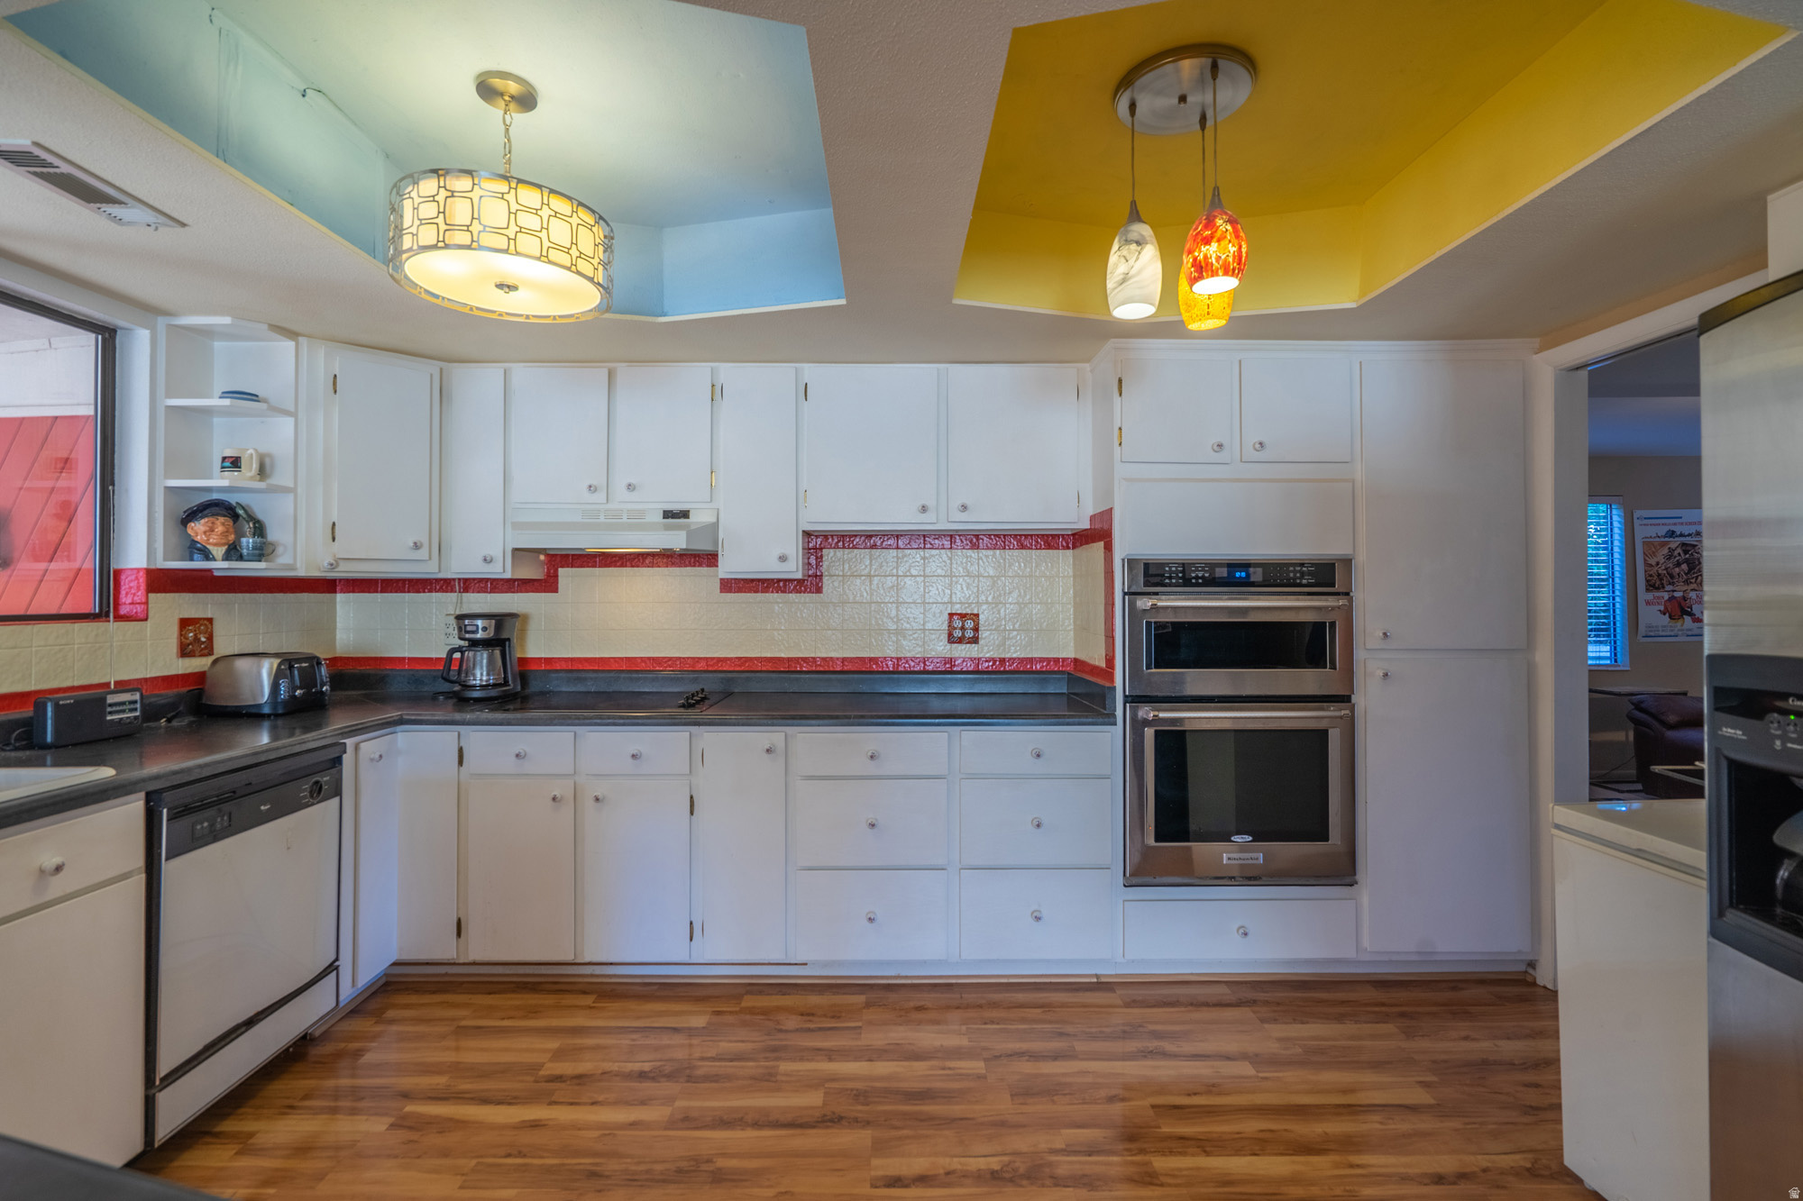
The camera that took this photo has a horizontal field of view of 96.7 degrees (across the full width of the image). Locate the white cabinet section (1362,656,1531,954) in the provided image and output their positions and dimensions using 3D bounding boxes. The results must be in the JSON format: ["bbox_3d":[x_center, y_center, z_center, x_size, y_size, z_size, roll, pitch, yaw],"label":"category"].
[{"bbox_3d":[1.773,0.666,2.890,0.530,0.965,0.560,0,0,-1],"label":"white cabinet section"}]

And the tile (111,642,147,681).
[{"bbox_3d":[-2.283,0.181,2.367,0.012,0.110,0.110,0,0,0],"label":"tile"}]

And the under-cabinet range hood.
[{"bbox_3d":[-1.043,-0.260,3.000,0.755,0.150,0.470,0,0,0],"label":"under-cabinet range hood"}]

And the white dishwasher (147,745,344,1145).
[{"bbox_3d":[-1.915,0.830,2.030,0.600,0.820,0.610,0,0,-2],"label":"white dishwasher"}]

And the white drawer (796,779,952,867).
[{"bbox_3d":[-0.097,0.734,2.835,0.492,0.289,0.440,0,0,0],"label":"white drawer"}]

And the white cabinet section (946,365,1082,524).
[{"bbox_3d":[0.401,-0.558,3.020,0.480,0.560,0.300,0,0,-1],"label":"white cabinet section"}]

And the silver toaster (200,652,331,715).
[{"bbox_3d":[-2.122,0.277,2.697,0.262,0.190,0.245,0,0,-5],"label":"silver toaster"}]

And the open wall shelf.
[{"bbox_3d":[-2.128,-0.477,2.535,0.295,0.765,0.205,0,0,-1],"label":"open wall shelf"}]

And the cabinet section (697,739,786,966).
[{"bbox_3d":[-0.528,0.814,2.940,0.301,0.751,0.600,0,0,-1],"label":"cabinet section"}]

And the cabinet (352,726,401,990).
[{"bbox_3d":[-1.965,0.815,2.565,0.570,0.760,0.215,0,0,-1],"label":"cabinet"}]

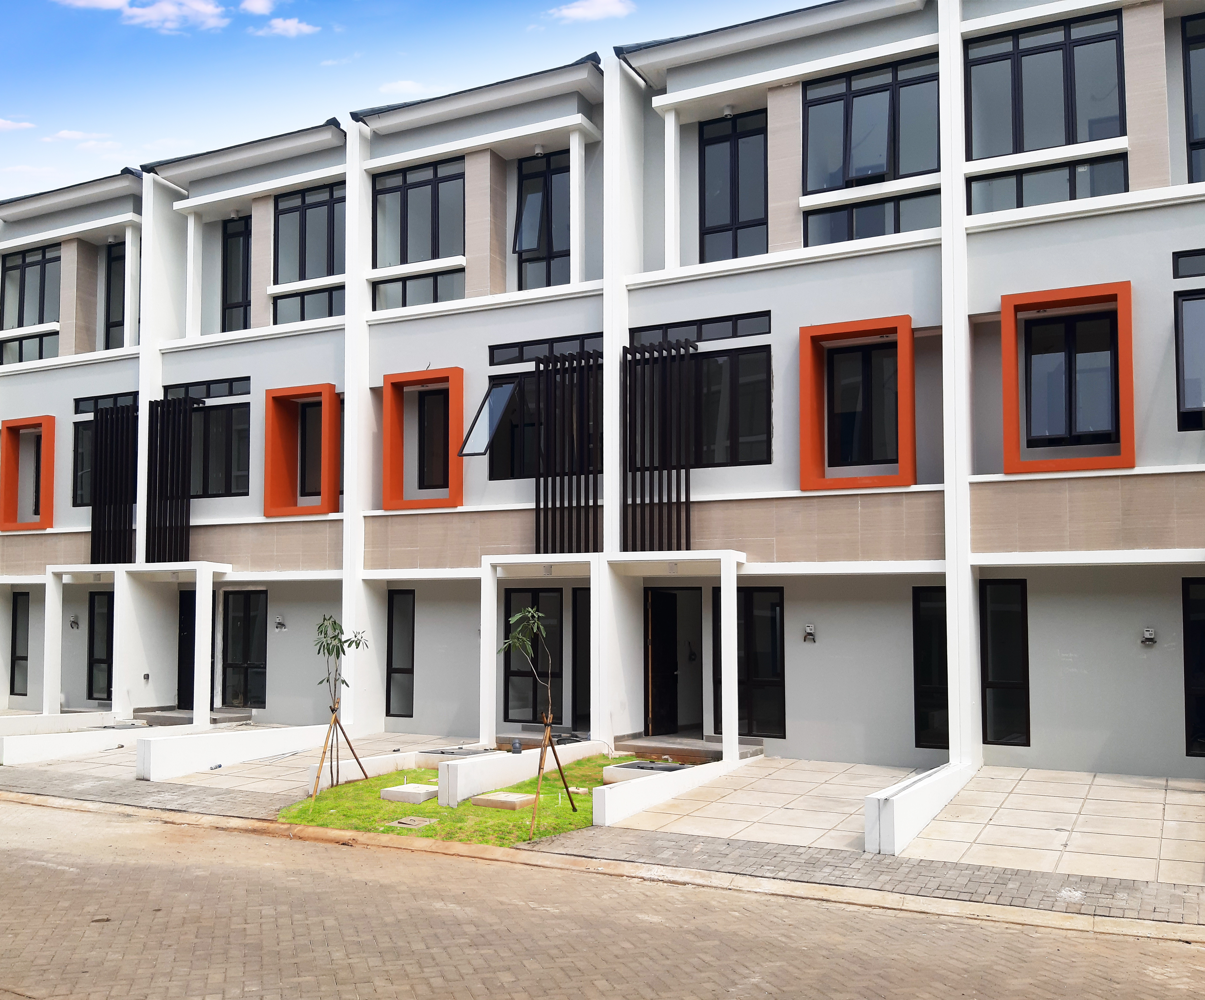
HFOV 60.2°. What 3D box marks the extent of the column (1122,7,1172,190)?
[{"bbox_3d":[7.015,-5.121,13.450,0.470,2.400,0.500,-2,-3,25],"label":"column"}]

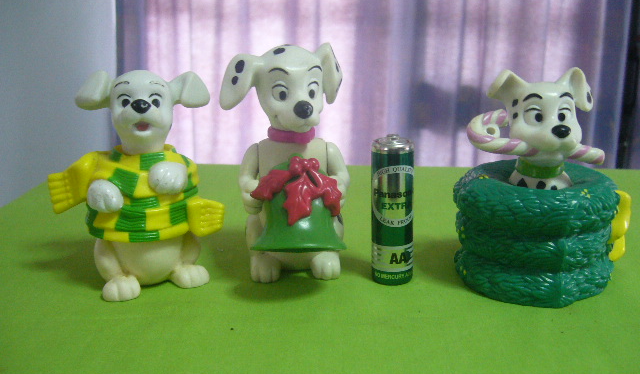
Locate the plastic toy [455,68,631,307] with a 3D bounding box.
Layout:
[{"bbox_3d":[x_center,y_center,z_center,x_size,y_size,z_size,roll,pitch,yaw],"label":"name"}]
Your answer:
[{"bbox_3d":[0.076,-0.004,0.219,0.059,0.071,0.057,0,10,5],"label":"plastic toy"}]

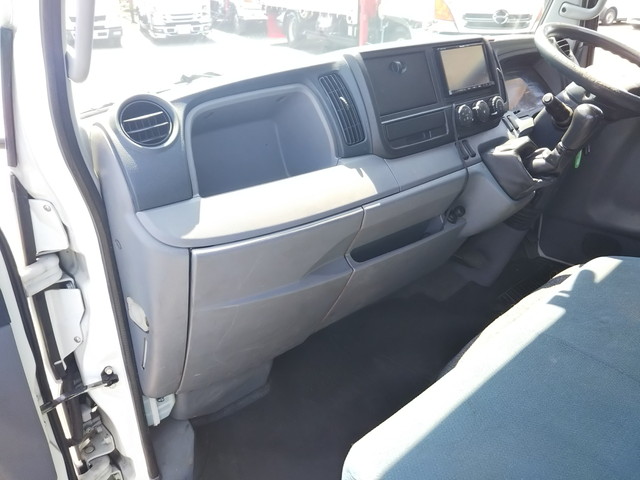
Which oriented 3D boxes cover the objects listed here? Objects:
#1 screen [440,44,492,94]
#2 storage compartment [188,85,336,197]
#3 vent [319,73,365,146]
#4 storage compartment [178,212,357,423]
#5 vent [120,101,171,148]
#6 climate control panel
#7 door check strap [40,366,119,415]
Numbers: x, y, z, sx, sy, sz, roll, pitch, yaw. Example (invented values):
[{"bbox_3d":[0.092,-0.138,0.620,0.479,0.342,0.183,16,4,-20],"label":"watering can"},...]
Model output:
[{"bbox_3d":[0.315,-0.374,1.213,0.176,0.099,0.027,-22,7,-38],"label":"screen"},{"bbox_3d":[-0.129,-0.179,0.965,0.305,0.145,0.150,-22,19,-38],"label":"storage compartment"},{"bbox_3d":[0.036,-0.239,1.020,0.048,0.130,0.030,-14,4,-28],"label":"vent"},{"bbox_3d":[-0.112,0.098,0.969,0.305,0.335,0.180,-18,38,-33],"label":"storage compartment"},{"bbox_3d":[-0.254,-0.169,0.813,0.078,0.078,0.030,-18,1,-34],"label":"vent"},{"bbox_3d":[0.352,-0.277,1.215,0.180,0.064,0.035,-22,7,-38],"label":"climate control panel"},{"bbox_3d":[-0.342,0.208,0.786,0.115,0.030,0.030,-22,33,-38],"label":"door check strap"}]

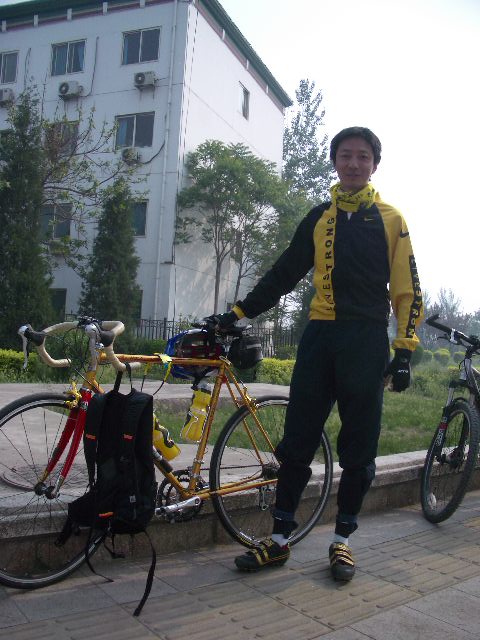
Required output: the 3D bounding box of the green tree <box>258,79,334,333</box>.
[{"bbox_3d":[3.280,-5.950,37.000,4.400,15.700,4.400,3,-2,0],"label":"green tree"}]

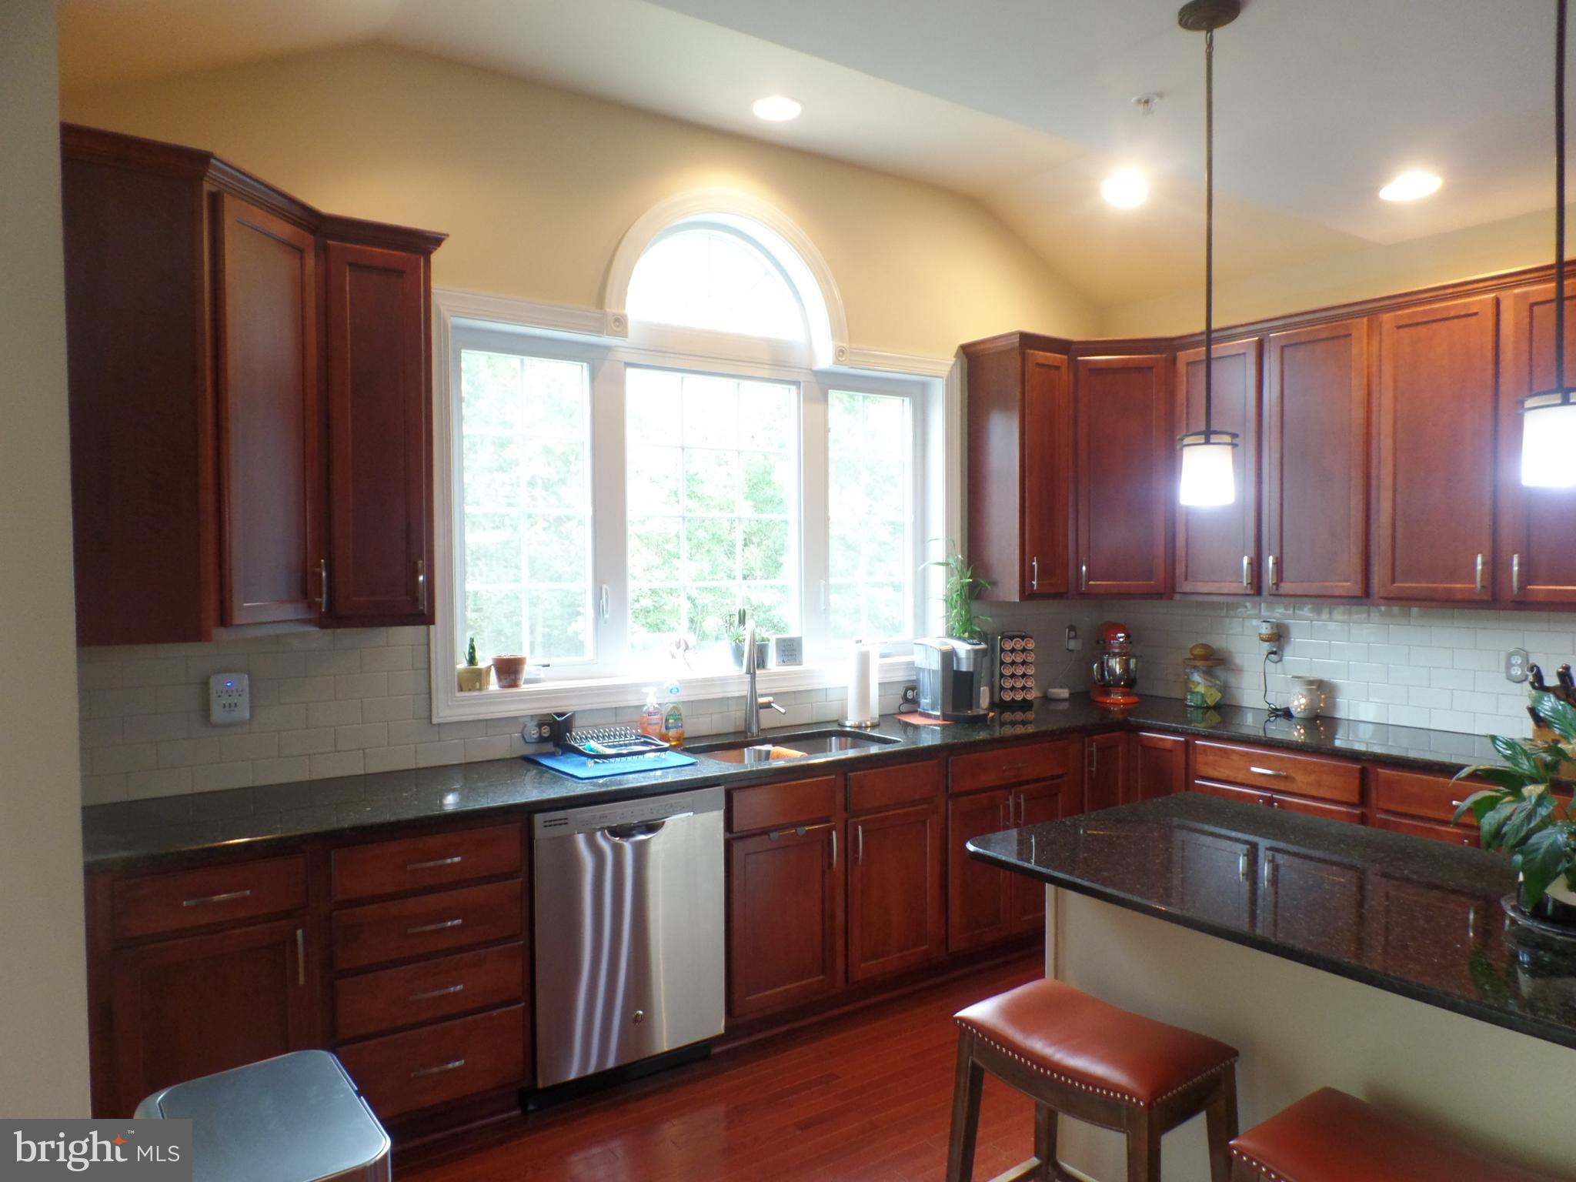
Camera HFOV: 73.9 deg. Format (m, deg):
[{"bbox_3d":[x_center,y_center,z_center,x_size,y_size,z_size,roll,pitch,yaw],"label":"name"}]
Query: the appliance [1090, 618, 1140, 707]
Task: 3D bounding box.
[{"bbox_3d":[1.500,0.320,4.840,0.220,0.360,0.330,0,2,9],"label":"appliance"}]

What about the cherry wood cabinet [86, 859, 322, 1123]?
[{"bbox_3d":[-1.509,1.025,2.696,0.470,0.830,0.580,-1,2,-34],"label":"cherry wood cabinet"}]

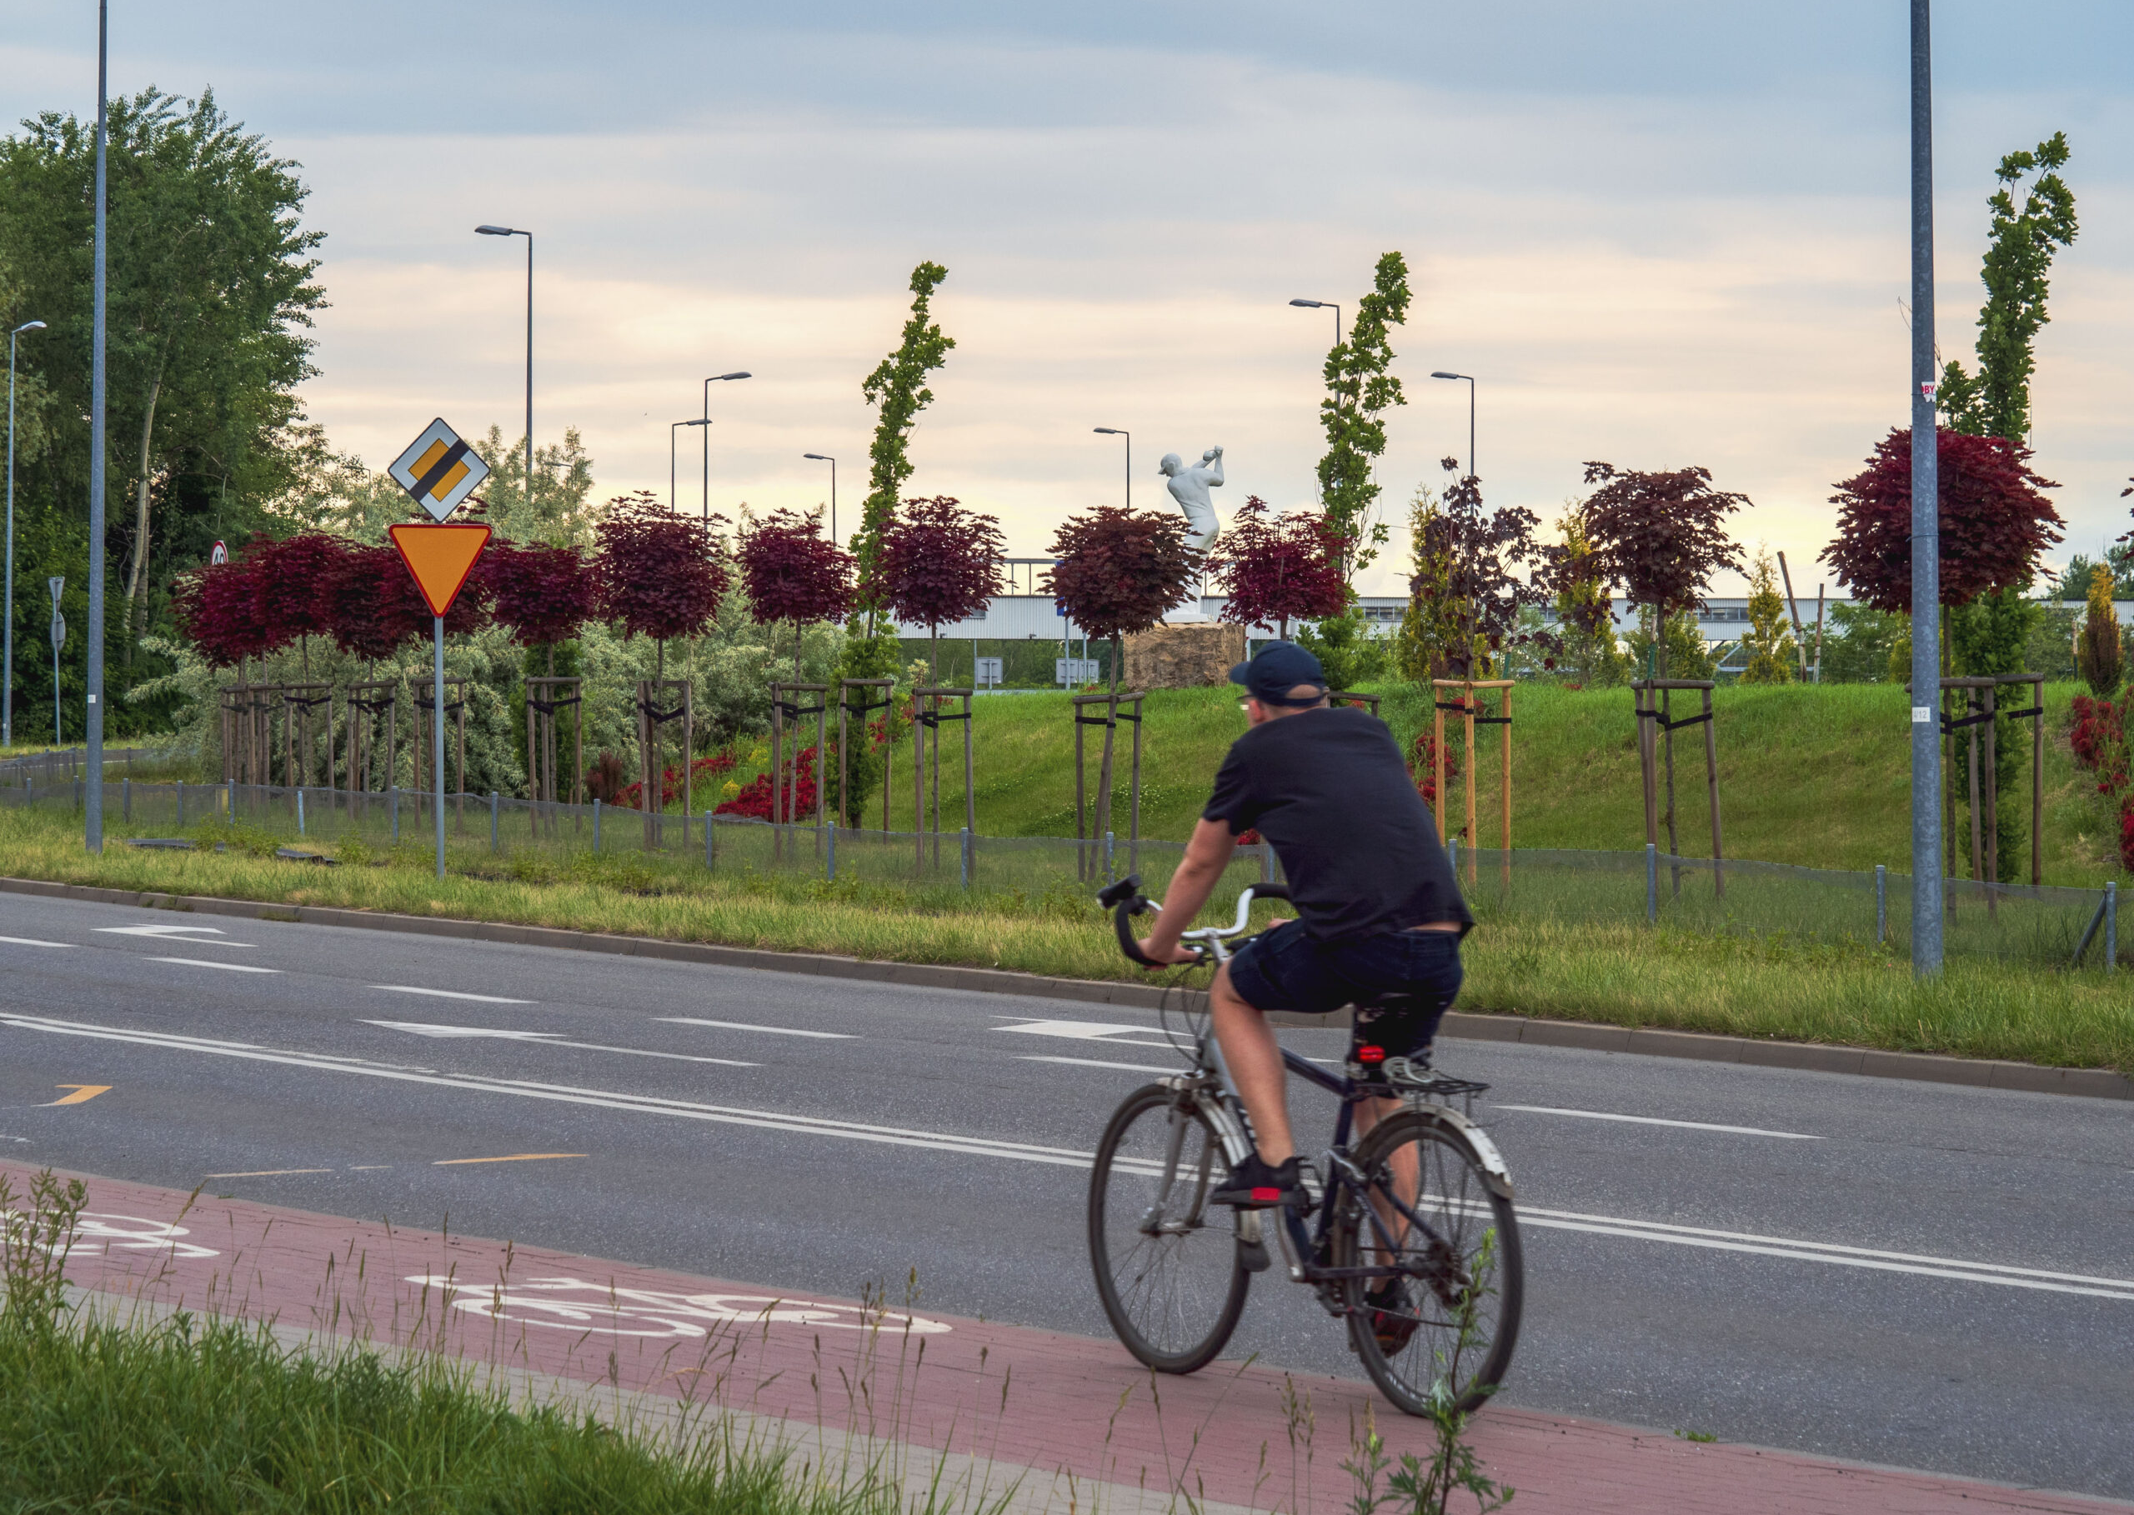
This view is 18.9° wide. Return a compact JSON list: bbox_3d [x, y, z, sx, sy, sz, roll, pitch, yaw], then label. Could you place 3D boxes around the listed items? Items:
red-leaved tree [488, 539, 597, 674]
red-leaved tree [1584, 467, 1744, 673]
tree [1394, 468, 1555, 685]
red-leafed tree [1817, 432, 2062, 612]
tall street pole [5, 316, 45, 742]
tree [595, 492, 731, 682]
[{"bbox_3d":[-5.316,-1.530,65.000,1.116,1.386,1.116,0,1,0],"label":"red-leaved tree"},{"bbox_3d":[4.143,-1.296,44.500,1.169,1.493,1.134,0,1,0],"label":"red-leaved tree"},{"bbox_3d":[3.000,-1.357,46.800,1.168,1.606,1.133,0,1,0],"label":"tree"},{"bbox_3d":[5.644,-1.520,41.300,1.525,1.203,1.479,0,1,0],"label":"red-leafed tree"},{"bbox_3d":[-24.158,-5.211,149.000,0.850,9.996,0.350,0,1,9],"label":"tall street pole"},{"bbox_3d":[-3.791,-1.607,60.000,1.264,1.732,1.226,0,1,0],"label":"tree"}]

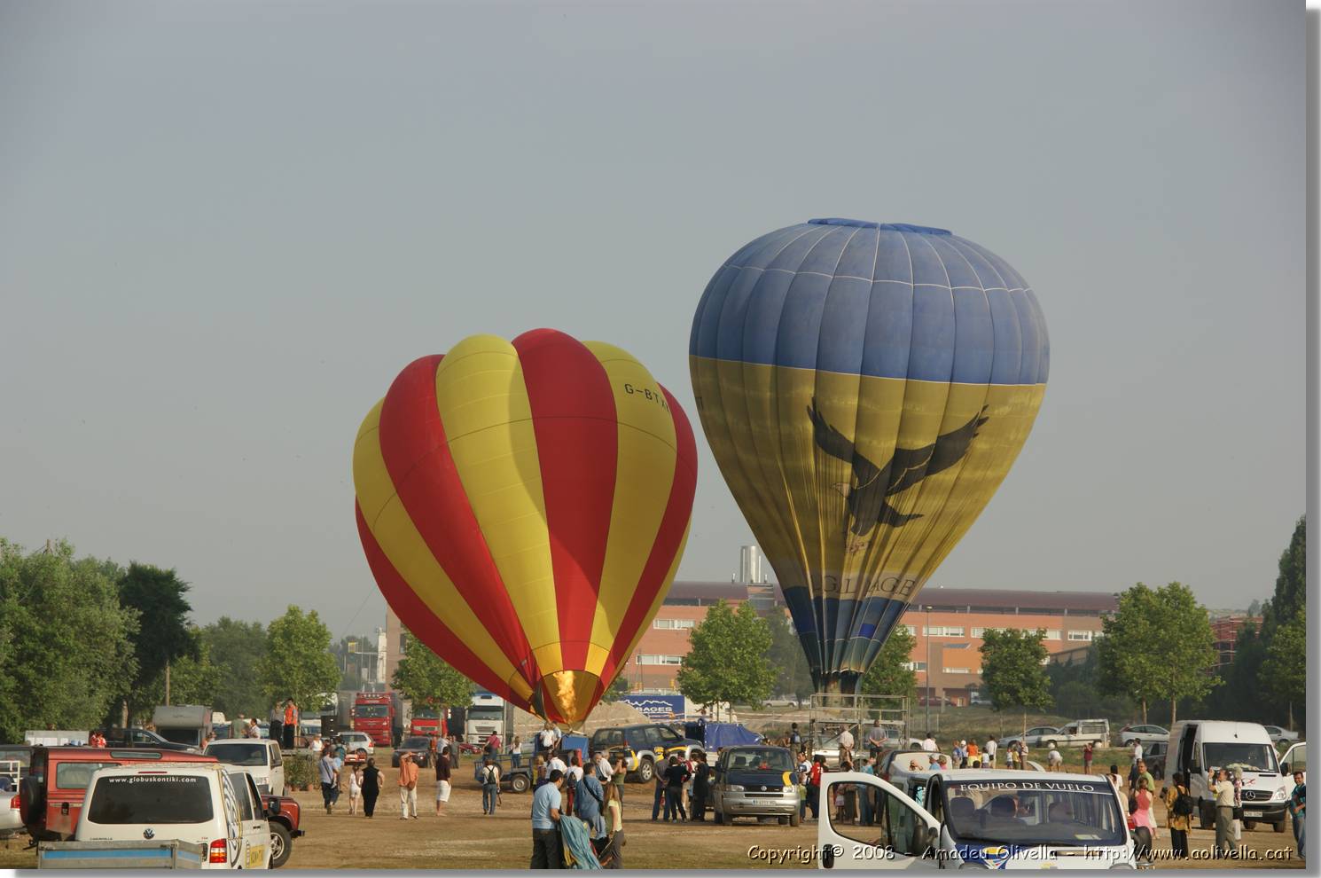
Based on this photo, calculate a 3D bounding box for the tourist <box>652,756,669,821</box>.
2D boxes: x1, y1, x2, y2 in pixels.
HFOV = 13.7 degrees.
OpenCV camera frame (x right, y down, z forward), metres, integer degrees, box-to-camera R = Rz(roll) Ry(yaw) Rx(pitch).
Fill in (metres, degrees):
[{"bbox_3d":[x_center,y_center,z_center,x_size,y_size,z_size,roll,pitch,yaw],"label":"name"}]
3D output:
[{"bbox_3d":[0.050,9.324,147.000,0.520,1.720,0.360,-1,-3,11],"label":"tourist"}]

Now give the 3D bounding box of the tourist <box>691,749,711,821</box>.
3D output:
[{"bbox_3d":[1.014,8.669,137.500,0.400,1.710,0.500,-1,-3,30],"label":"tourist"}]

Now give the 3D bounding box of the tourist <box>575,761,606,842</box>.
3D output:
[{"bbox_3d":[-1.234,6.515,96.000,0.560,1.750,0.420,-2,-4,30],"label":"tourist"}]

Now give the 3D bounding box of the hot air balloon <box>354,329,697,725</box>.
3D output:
[{"bbox_3d":[-5.827,4.047,243.000,15.300,17.300,15.300,-11,-23,0],"label":"hot air balloon"}]

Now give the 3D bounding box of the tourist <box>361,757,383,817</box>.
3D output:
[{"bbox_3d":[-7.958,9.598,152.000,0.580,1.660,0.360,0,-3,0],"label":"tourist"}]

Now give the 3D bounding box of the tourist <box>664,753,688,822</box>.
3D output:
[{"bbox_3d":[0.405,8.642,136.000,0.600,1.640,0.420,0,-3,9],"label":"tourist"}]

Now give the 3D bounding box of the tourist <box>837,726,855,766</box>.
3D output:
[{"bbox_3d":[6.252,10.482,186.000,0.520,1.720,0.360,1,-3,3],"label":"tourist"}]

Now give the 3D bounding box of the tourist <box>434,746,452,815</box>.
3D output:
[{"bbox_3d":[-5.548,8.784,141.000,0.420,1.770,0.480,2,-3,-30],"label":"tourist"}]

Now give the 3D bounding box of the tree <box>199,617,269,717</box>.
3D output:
[{"bbox_3d":[-32.547,18.380,425.000,6.400,9.300,6.200,0,-3,0],"label":"tree"}]

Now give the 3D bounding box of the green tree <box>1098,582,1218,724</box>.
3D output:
[{"bbox_3d":[33.851,15.015,375.000,8.200,10.700,7.500,0,-3,0],"label":"green tree"}]

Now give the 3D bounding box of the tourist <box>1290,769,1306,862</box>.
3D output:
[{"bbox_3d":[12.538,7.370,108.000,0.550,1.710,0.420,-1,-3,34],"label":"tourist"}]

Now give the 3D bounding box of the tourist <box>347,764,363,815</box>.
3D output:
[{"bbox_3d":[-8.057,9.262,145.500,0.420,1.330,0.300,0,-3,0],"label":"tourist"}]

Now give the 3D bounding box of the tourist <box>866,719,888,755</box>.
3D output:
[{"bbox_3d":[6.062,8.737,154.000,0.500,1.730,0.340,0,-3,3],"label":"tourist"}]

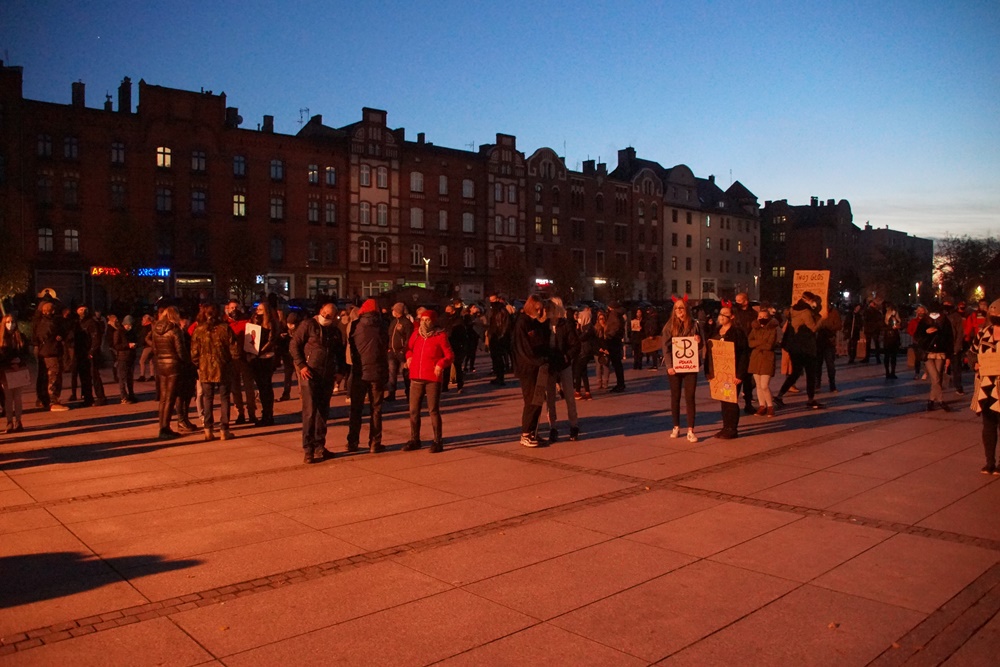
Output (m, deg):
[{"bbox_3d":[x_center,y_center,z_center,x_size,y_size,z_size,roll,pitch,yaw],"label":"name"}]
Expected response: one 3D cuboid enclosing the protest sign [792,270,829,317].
[{"bbox_3d":[4.876,-0.608,11.750,0.520,0.735,0.020,3,3,21],"label":"protest sign"}]

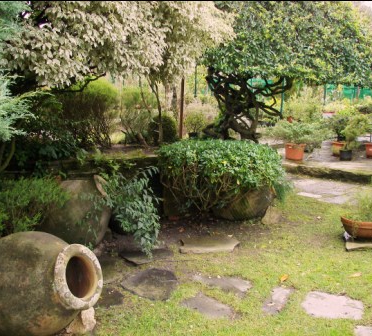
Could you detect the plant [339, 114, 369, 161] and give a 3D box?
[{"bbox_3d":[3.267,-0.598,9.033,0.600,0.880,0.550,0,10,0],"label":"plant"}]

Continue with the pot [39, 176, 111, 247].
[{"bbox_3d":[-1.131,0.436,4.728,0.820,0.730,0.730,-33,9,23],"label":"pot"}]

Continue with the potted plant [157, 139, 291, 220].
[{"bbox_3d":[0.454,0.072,5.953,1.600,0.850,1.150,0,10,0],"label":"potted plant"}]

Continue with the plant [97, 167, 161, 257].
[{"bbox_3d":[-0.579,0.392,4.689,0.600,0.740,0.580,0,10,0],"label":"plant"}]

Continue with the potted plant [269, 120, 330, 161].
[{"bbox_3d":[2.191,-0.535,8.994,1.200,0.770,0.950,0,10,0],"label":"potted plant"}]

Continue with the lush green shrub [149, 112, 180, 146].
[{"bbox_3d":[-0.372,-0.638,7.706,0.480,0.520,0.480,0,10,0],"label":"lush green shrub"}]

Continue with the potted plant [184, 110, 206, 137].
[{"bbox_3d":[0.190,-0.822,9.299,0.430,0.590,0.420,0,10,0],"label":"potted plant"}]

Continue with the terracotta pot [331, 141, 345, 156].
[{"bbox_3d":[3.125,-0.380,9.529,0.290,0.280,0.290,0,10,0],"label":"terracotta pot"}]

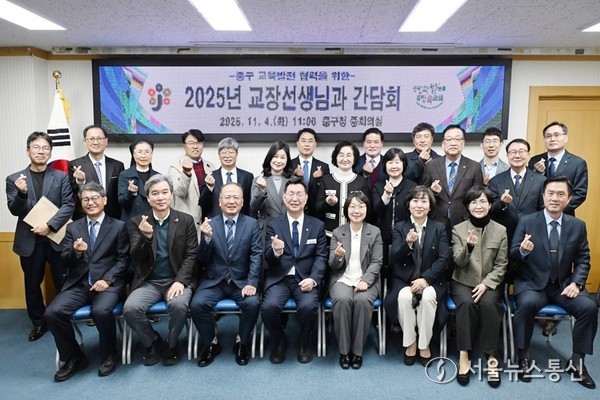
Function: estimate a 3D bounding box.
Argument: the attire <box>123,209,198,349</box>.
[{"bbox_3d":[-1.024,0.587,3.241,0.560,0.990,0.620,-1,6,-10],"label":"attire"}]

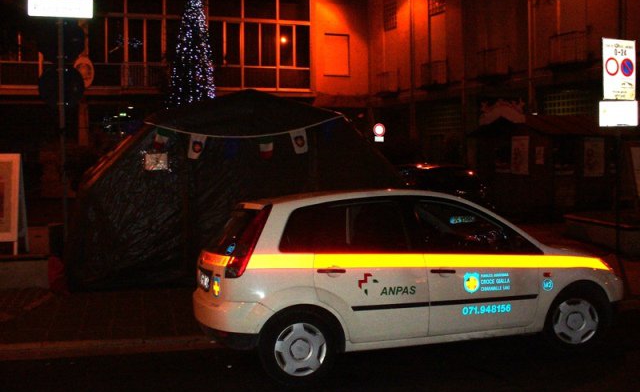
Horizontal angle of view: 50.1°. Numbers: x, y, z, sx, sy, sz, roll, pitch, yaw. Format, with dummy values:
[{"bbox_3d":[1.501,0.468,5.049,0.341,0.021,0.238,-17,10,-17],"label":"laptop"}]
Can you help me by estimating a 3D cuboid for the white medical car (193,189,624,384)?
[{"bbox_3d":[0.838,0.640,6.245,3.940,1.440,1.700,-1,3,-19],"label":"white medical car"}]

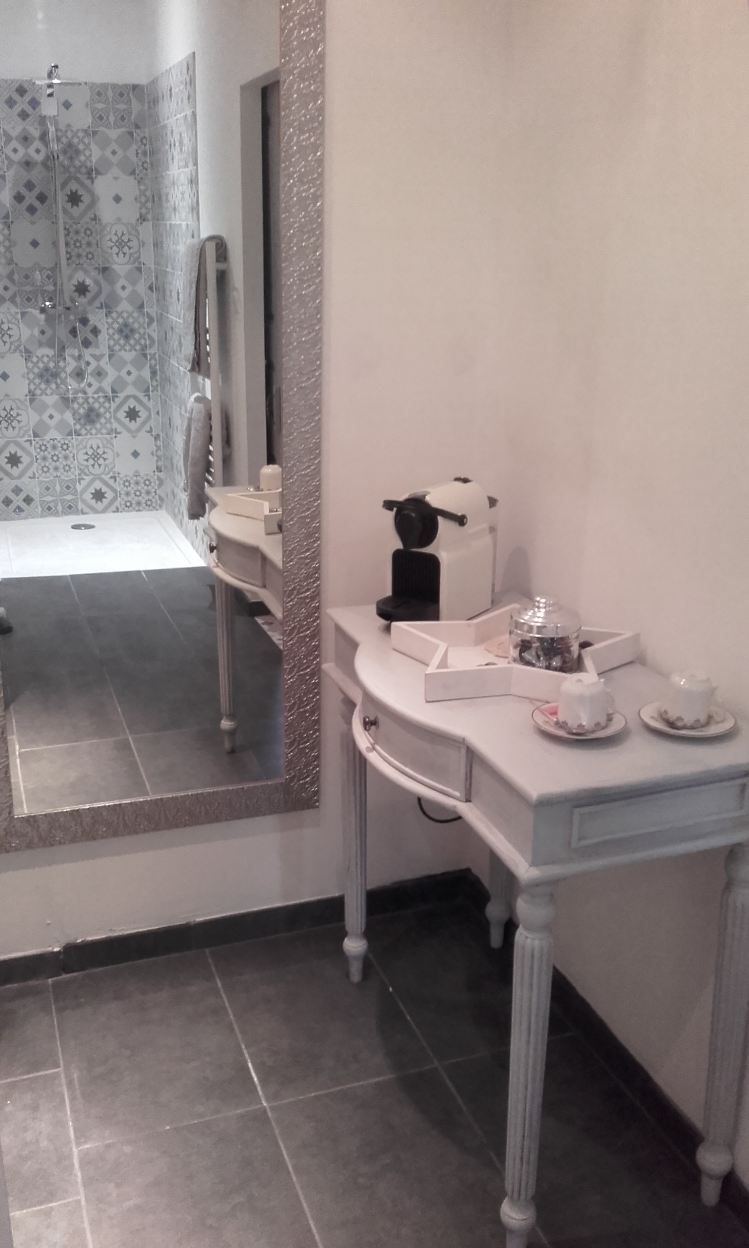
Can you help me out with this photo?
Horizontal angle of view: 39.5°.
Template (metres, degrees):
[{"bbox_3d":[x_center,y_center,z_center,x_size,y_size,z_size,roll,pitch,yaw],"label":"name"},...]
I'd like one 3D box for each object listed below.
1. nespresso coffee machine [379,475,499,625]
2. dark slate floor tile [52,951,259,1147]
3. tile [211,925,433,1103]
[{"bbox_3d":[0.111,-0.124,1.798,0.120,0.235,0.315,12,21,31],"label":"nespresso coffee machine"},{"bbox_3d":[-0.398,0.737,1.851,0.299,0.010,0.446,-6,19,-19],"label":"dark slate floor tile"},{"bbox_3d":[-0.113,0.711,1.946,0.304,0.010,0.450,-6,19,-19],"label":"tile"}]

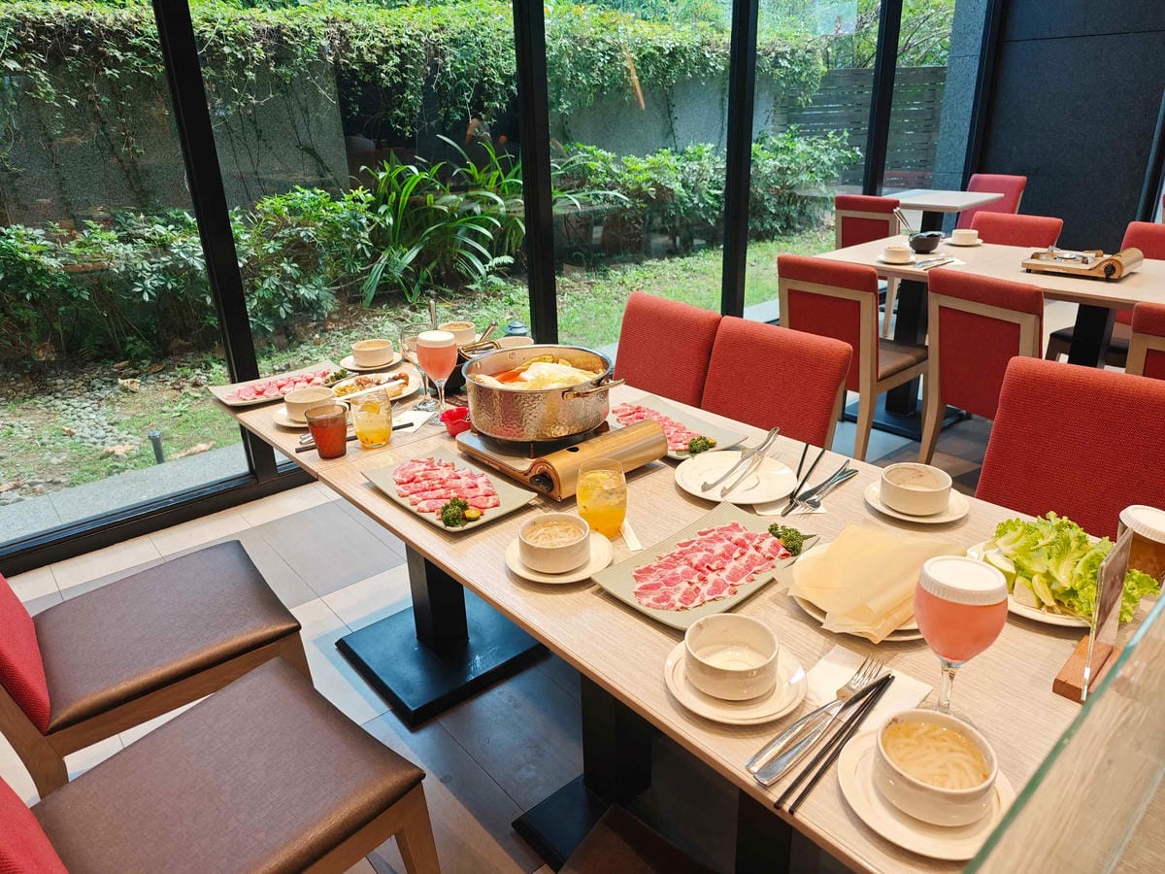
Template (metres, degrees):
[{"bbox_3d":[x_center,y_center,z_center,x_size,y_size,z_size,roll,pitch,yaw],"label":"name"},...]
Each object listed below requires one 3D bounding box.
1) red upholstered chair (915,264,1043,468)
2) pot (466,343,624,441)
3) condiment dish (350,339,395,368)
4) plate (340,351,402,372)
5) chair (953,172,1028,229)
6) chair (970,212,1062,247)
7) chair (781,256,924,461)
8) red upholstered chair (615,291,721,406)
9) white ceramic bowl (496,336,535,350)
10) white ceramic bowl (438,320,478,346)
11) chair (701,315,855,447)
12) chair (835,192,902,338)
[{"bbox_3d":[1.453,-0.170,2.677,0.520,0.830,0.430,-17,27,-30],"label":"red upholstered chair"},{"bbox_3d":[-0.082,-0.086,1.442,0.275,0.101,0.360,-21,29,-36],"label":"pot"},{"bbox_3d":[-0.541,-0.212,2.005,0.104,0.053,0.104,-2,23,1],"label":"condiment dish"},{"bbox_3d":[-0.553,-0.195,2.041,0.163,0.020,0.163,-2,23,1],"label":"plate"},{"bbox_3d":[2.635,-1.324,5.279,0.520,0.830,0.430,-17,27,-31],"label":"chair"},{"bbox_3d":[1.816,-0.575,3.594,0.520,0.830,0.430,-18,28,-32],"label":"chair"},{"bbox_3d":[1.043,-0.287,2.990,0.520,0.830,0.430,-19,28,-34],"label":"chair"},{"bbox_3d":[0.079,0.059,2.268,0.520,0.830,0.430,-18,28,-32],"label":"red upholstered chair"},{"bbox_3d":[-0.168,-0.221,1.990,0.098,0.053,0.098,-2,23,1],"label":"white ceramic bowl"},{"bbox_3d":[-0.348,-0.281,2.148,0.101,0.053,0.101,-2,23,1],"label":"white ceramic bowl"},{"bbox_3d":[0.320,0.180,1.960,0.520,0.830,0.430,-18,28,-33],"label":"chair"},{"bbox_3d":[1.827,-1.045,4.698,0.520,0.830,0.430,-18,28,-33],"label":"chair"}]

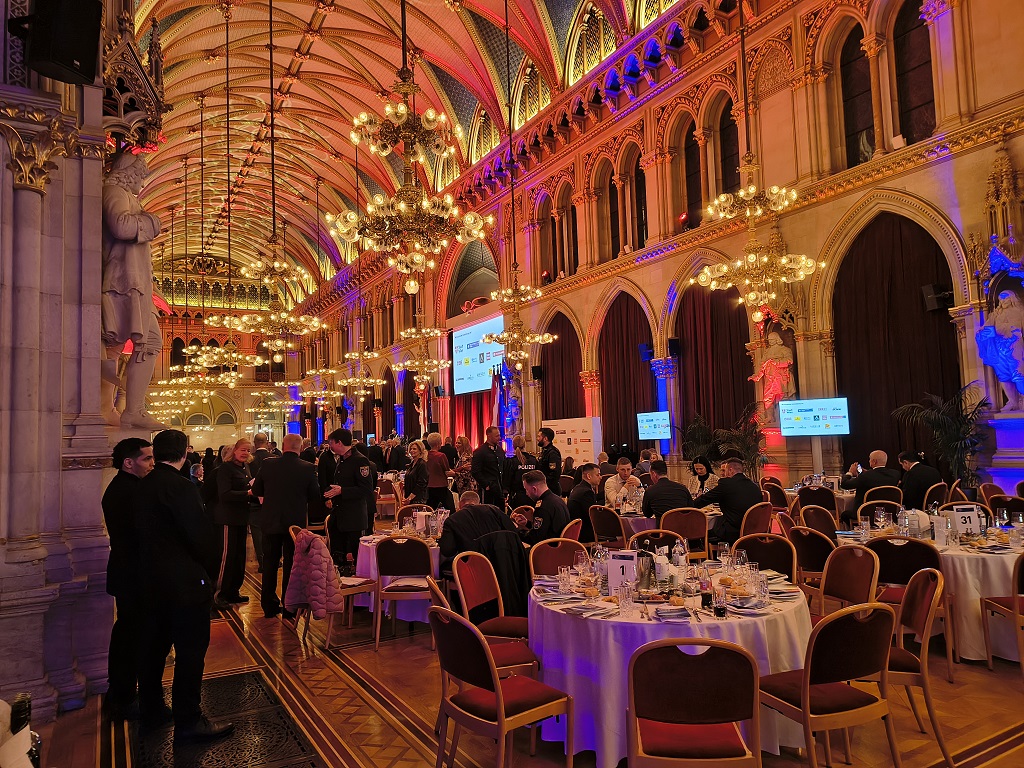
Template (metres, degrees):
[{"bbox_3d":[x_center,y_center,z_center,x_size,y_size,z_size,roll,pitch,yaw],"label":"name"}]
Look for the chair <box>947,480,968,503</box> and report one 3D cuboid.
[{"bbox_3d":[5.475,1.656,8.838,0.570,0.880,0.490,-4,-5,30],"label":"chair"}]

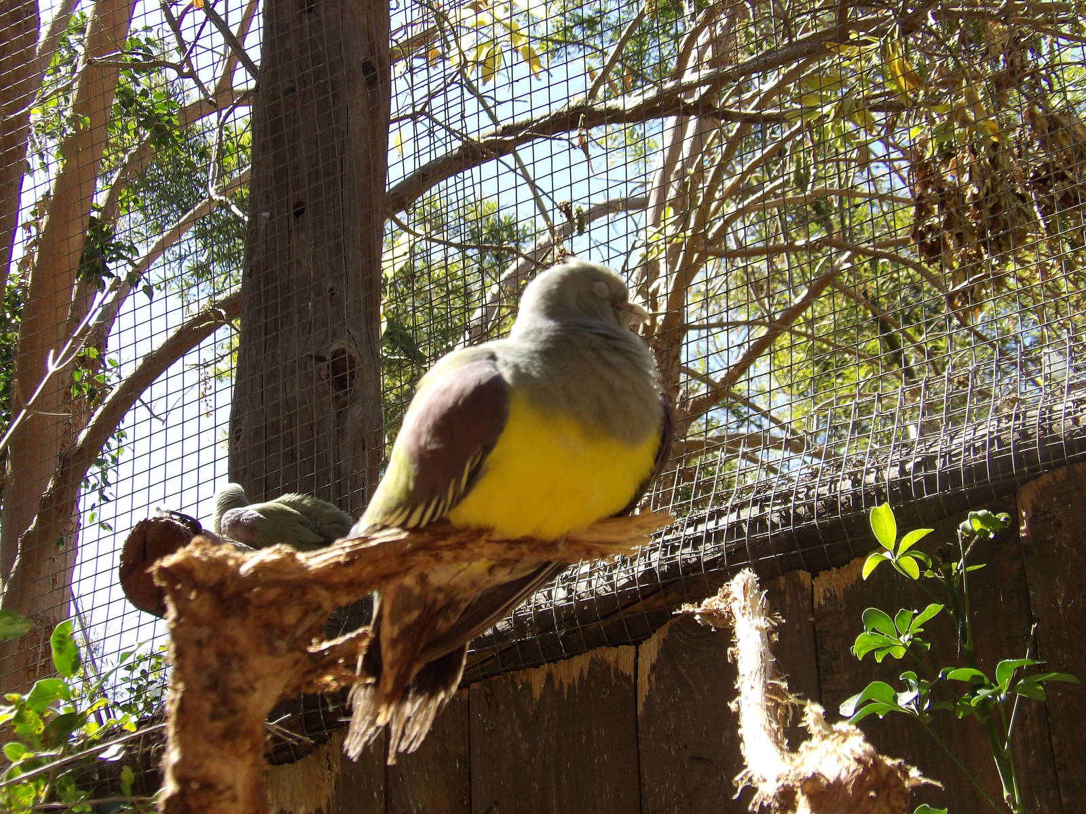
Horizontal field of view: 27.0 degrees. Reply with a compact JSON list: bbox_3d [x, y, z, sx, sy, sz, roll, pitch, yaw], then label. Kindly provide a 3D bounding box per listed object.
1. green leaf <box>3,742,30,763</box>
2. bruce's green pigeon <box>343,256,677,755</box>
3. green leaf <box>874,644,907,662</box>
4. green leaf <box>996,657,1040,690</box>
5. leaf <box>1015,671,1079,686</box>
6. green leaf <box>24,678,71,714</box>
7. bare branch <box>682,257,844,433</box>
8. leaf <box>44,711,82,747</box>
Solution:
[{"bbox_3d":[-0.315,0.207,1.350,0.017,0.012,0.014,-1,-28,0],"label":"green leaf"},{"bbox_3d":[-0.015,0.038,0.970,0.120,0.205,0.165,19,-34,-33],"label":"bruce's green pigeon"},{"bbox_3d":[0.252,0.179,1.640,0.024,0.014,0.026,-1,-28,0],"label":"green leaf"},{"bbox_3d":[0.336,0.190,1.600,0.033,0.021,0.026,-1,-28,0],"label":"green leaf"},{"bbox_3d":[0.357,0.193,1.600,0.046,0.012,0.022,-1,-28,0],"label":"leaf"},{"bbox_3d":[-0.296,0.173,1.350,0.029,0.020,0.020,-1,-28,0],"label":"green leaf"},{"bbox_3d":[0.281,-0.082,2.900,0.310,0.045,0.060,-47,-20,-3],"label":"bare branch"},{"bbox_3d":[-0.287,0.192,1.350,0.023,0.020,0.018,-1,-28,0],"label":"leaf"}]

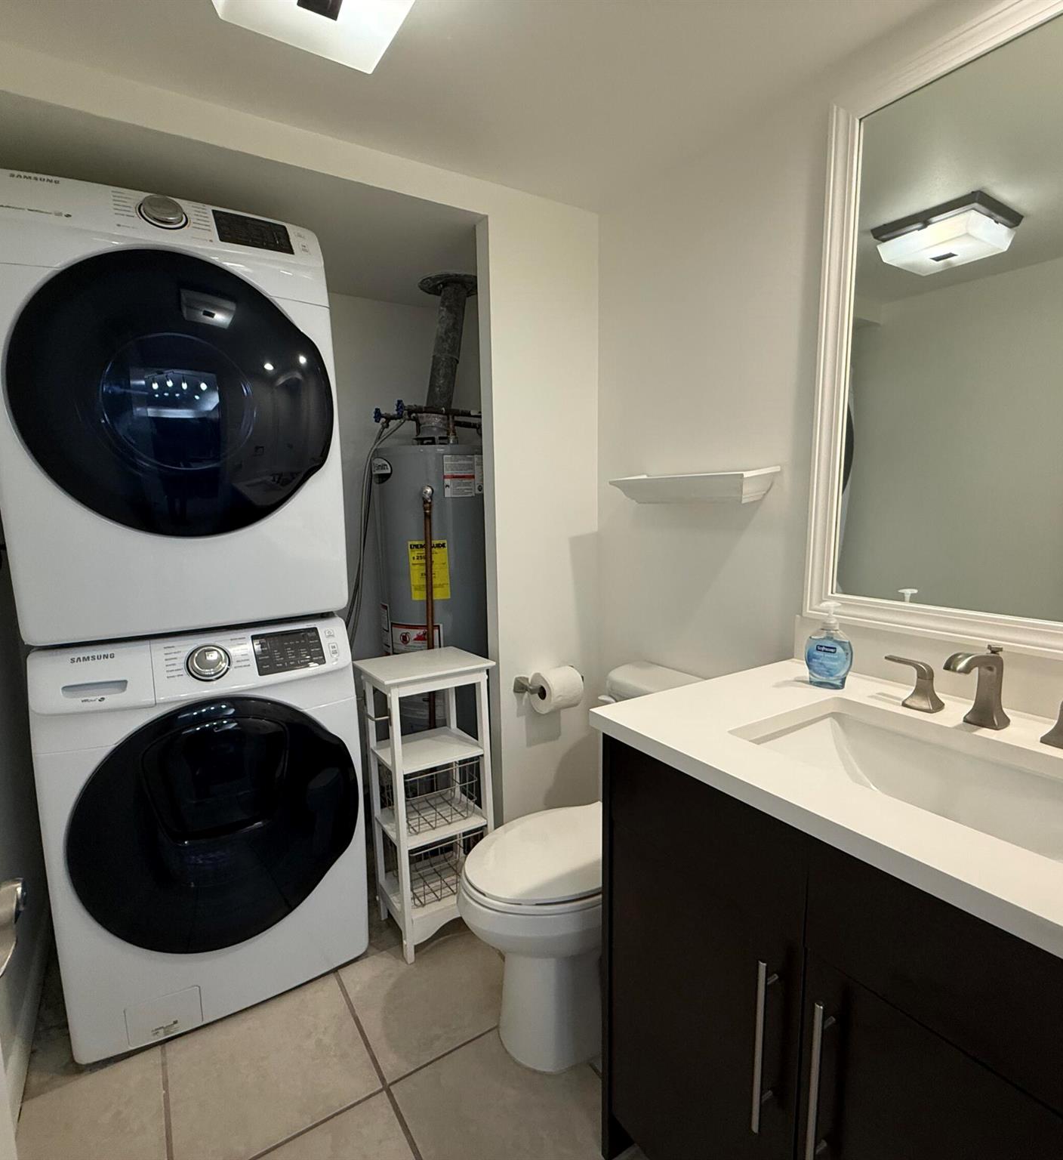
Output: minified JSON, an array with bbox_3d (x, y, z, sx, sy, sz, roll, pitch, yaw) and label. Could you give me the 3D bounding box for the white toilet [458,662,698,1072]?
[{"bbox_3d":[0.158,0.697,1.579,0.710,0.805,0.440,-6,9,-32],"label":"white toilet"}]

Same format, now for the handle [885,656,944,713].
[{"bbox_3d":[0.682,0.184,1.121,0.055,0.075,0.100,-6,9,-32],"label":"handle"}]

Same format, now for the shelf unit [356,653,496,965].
[{"bbox_3d":[-0.308,0.651,1.884,0.330,0.825,0.275,-6,9,-32],"label":"shelf unit"}]

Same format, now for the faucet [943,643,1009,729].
[{"bbox_3d":[0.704,0.173,0.987,0.158,0.132,0.050,-6,9,-32],"label":"faucet"}]

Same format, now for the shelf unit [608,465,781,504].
[{"bbox_3d":[0.395,-0.236,1.590,0.135,0.084,0.445,-6,9,-32],"label":"shelf unit"}]

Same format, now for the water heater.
[{"bbox_3d":[-0.328,0.263,2.334,0.455,1.470,0.455,-6,9,-32],"label":"water heater"}]

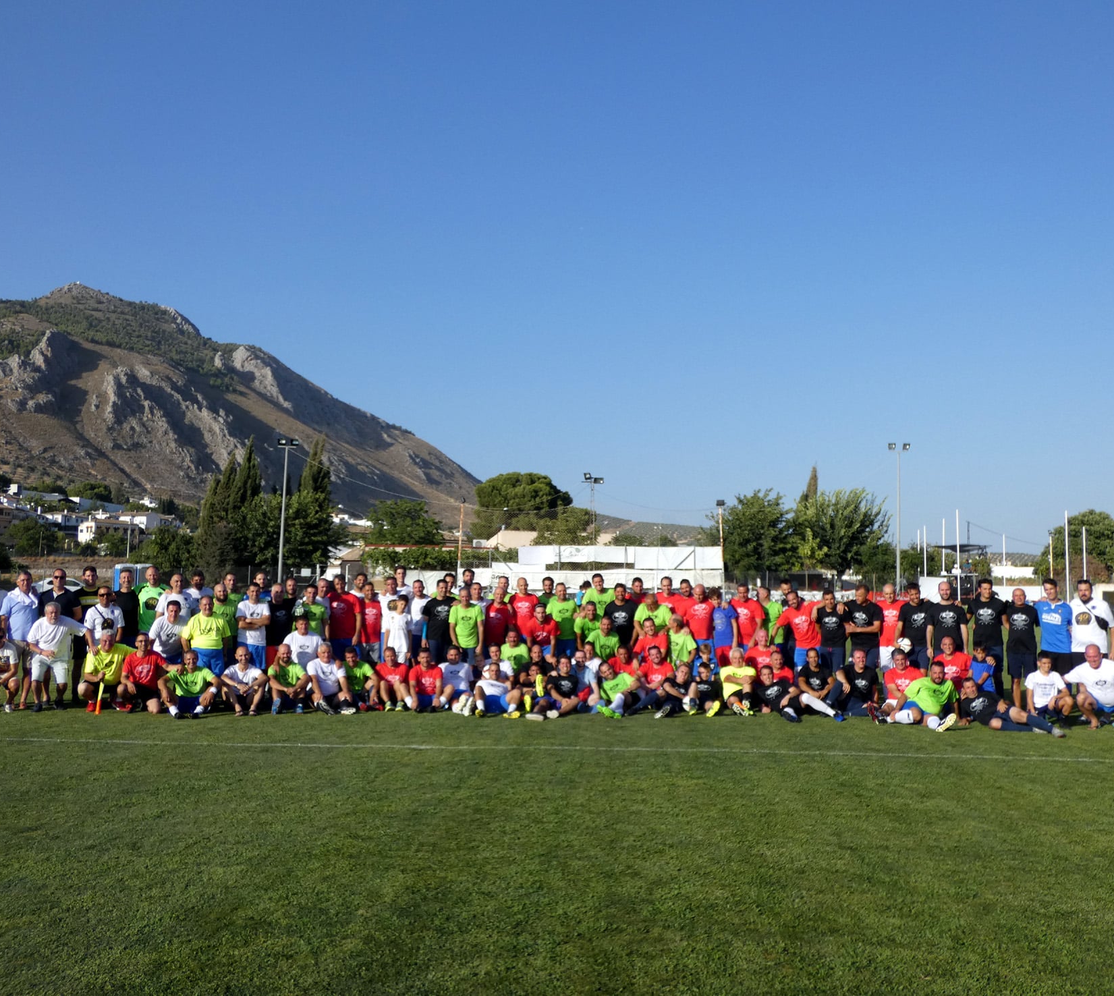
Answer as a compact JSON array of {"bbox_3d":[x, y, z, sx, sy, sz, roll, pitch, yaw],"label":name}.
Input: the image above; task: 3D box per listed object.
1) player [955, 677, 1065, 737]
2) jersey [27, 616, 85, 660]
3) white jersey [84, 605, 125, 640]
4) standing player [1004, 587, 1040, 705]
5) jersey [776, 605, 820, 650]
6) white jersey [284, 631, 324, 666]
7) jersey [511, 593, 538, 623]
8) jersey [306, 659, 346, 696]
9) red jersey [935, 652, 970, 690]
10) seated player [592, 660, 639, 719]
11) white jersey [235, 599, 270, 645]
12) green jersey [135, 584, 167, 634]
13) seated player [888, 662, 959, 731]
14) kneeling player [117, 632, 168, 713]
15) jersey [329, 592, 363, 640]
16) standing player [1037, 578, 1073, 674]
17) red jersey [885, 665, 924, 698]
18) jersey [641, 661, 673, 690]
[{"bbox_3d":[5.540,2.559,14.100,1.480,0.580,0.550,-3,-6,42],"label":"player"},{"bbox_3d":[-6.178,1.727,14.200,0.740,0.560,0.420,2,-5,-20],"label":"jersey"},{"bbox_3d":[-5.976,1.698,15.200,0.530,0.610,0.300,2,-4,-18],"label":"white jersey"},{"bbox_3d":[6.537,2.095,16.200,0.530,1.670,0.350,-1,-5,22],"label":"standing player"},{"bbox_3d":[3.530,1.892,16.800,0.650,0.650,0.320,0,-5,7],"label":"jersey"},{"bbox_3d":[-3.417,2.081,15.500,0.530,0.580,0.340,2,-4,-10],"label":"white jersey"},{"bbox_3d":[-0.467,1.714,16.716,0.460,0.640,0.290,1,-5,-2],"label":"jersey"},{"bbox_3d":[-2.974,2.334,14.858,0.530,0.500,0.350,2,-5,-11],"label":"jersey"},{"bbox_3d":[5.256,2.309,15.300,0.490,0.520,0.320,-1,-5,18],"label":"red jersey"},{"bbox_3d":[0.748,2.395,14.555,0.620,0.679,0.780,0,-5,2],"label":"seated player"},{"bbox_3d":[-4.148,1.705,15.700,0.460,0.620,0.300,2,-4,-16],"label":"white jersey"},{"bbox_3d":[-5.556,1.516,15.800,0.520,0.690,0.300,2,-5,-17],"label":"green jersey"},{"bbox_3d":[4.330,2.325,13.661,0.840,0.743,0.830,0,-5,5],"label":"seated player"},{"bbox_3d":[-5.174,2.199,14.400,0.620,0.960,0.720,2,-5,-14],"label":"kneeling player"},{"bbox_3d":[-2.918,1.640,15.900,0.500,0.660,0.310,0,-4,9],"label":"jersey"},{"bbox_3d":[6.281,1.909,14.649,0.660,1.769,0.360,-1,-5,22],"label":"standing player"},{"bbox_3d":[4.501,2.403,14.900,0.520,0.500,0.340,0,-5,7],"label":"red jersey"},{"bbox_3d":[1.306,2.358,15.010,0.470,0.480,0.310,0,-5,4],"label":"jersey"}]

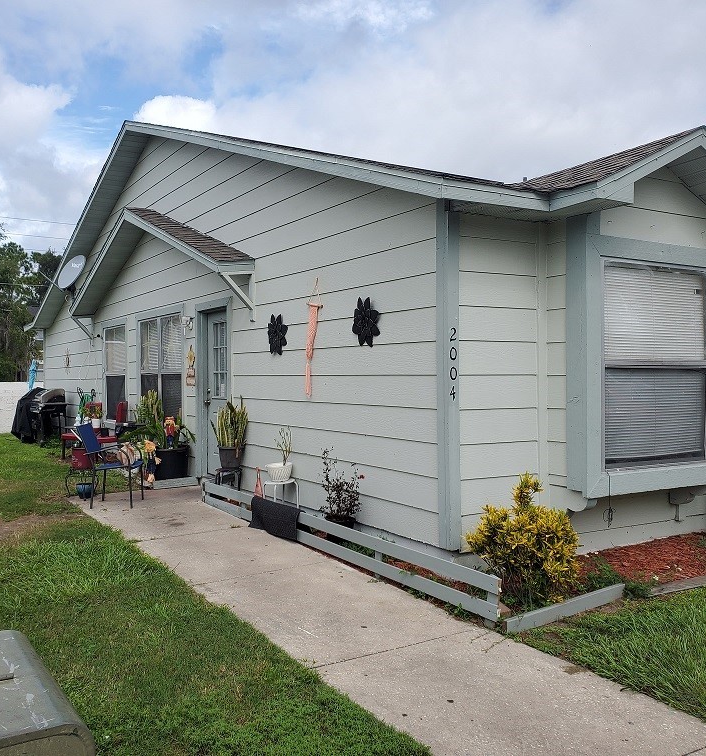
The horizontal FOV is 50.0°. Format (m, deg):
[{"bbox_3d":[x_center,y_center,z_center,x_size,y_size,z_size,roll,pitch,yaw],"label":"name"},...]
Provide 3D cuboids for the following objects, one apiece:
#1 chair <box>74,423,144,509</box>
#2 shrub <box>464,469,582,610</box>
[{"bbox_3d":[-2.670,0.965,8.420,0.630,0.870,0.570,0,0,-3],"label":"chair"},{"bbox_3d":[1.094,1.030,4.860,0.670,0.820,0.650,0,0,0],"label":"shrub"}]

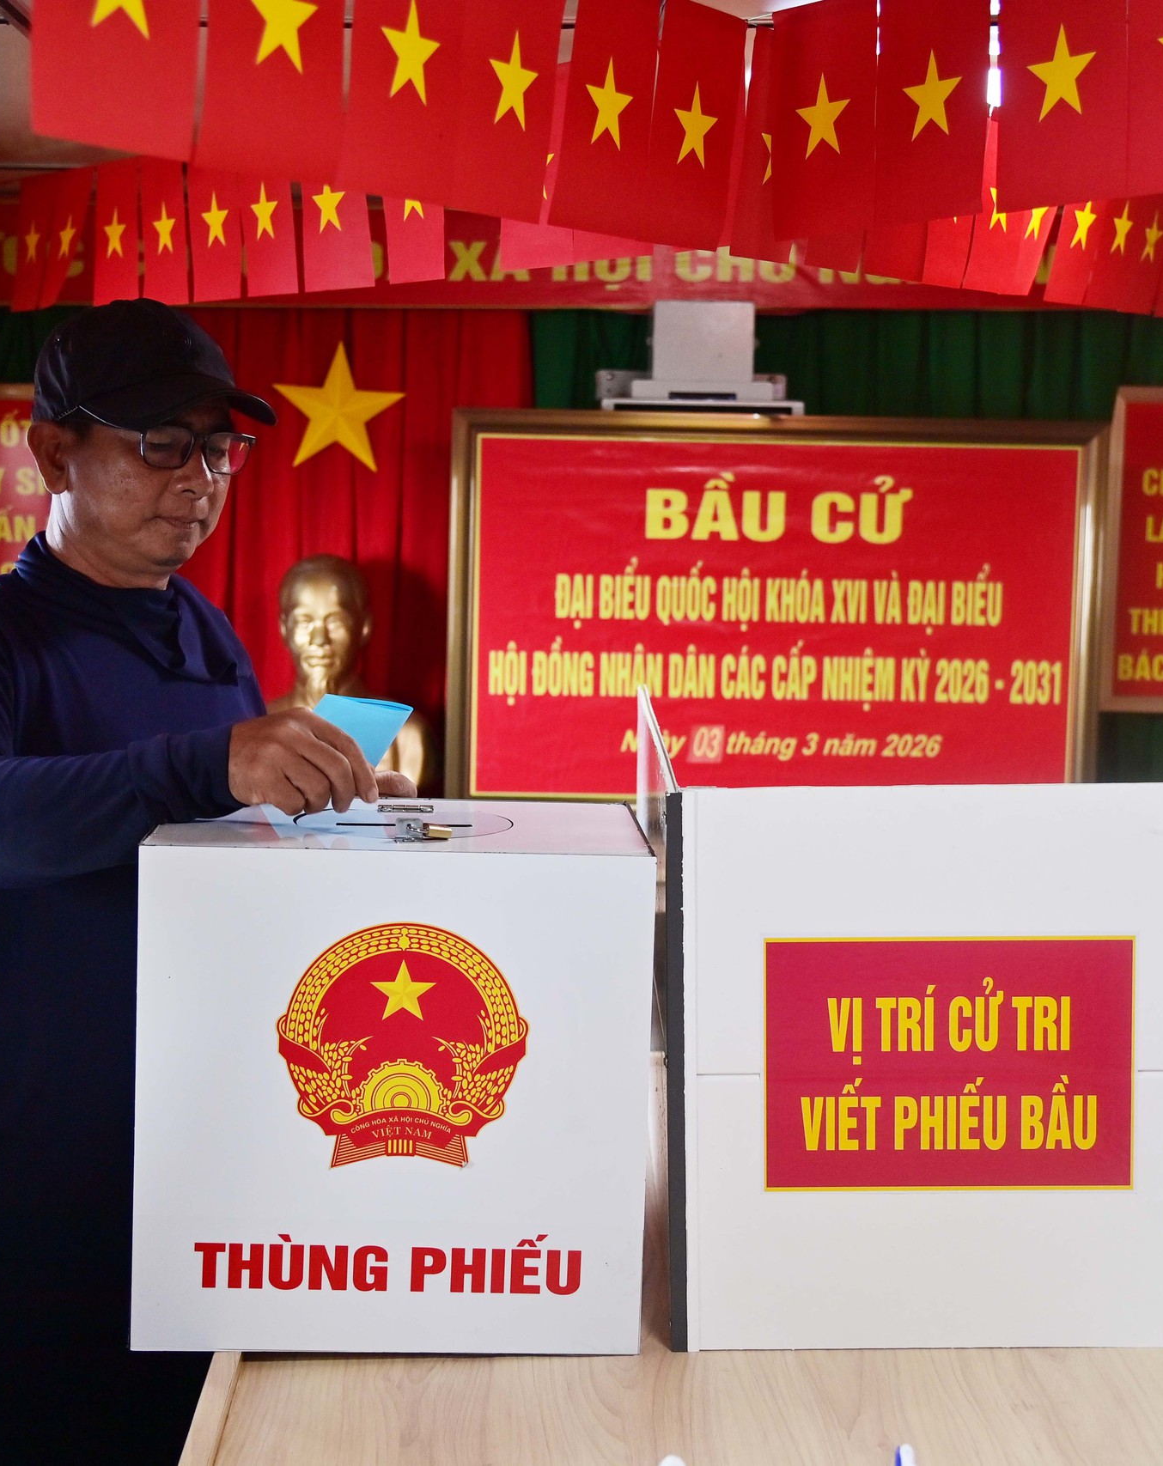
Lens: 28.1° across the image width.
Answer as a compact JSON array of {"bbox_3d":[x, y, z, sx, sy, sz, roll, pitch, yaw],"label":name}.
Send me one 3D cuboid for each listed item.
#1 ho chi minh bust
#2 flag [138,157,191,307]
[{"bbox_3d":[-0.369,-0.047,3.599,0.250,0.461,0.190,2,6,9],"label":"ho chi minh bust"},{"bbox_3d":[-0.562,-0.677,3.134,0.020,0.197,0.133,-3,7,-38],"label":"flag"}]

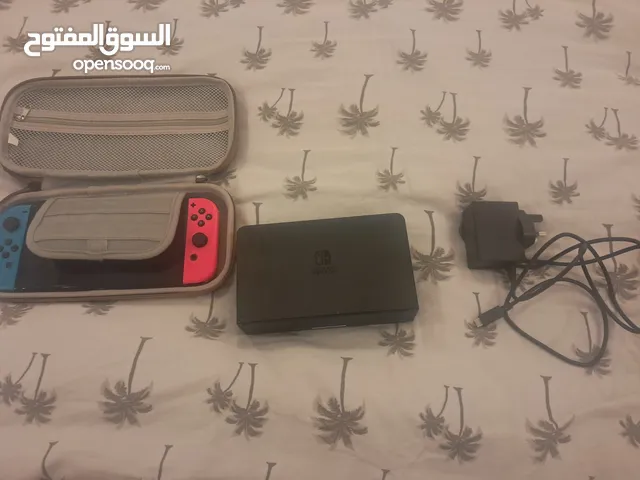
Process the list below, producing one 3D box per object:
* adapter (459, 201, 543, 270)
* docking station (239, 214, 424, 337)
[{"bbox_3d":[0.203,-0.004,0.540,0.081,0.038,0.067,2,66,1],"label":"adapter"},{"bbox_3d":[0.006,0.036,0.519,0.173,0.052,0.104,-5,66,1],"label":"docking station"}]

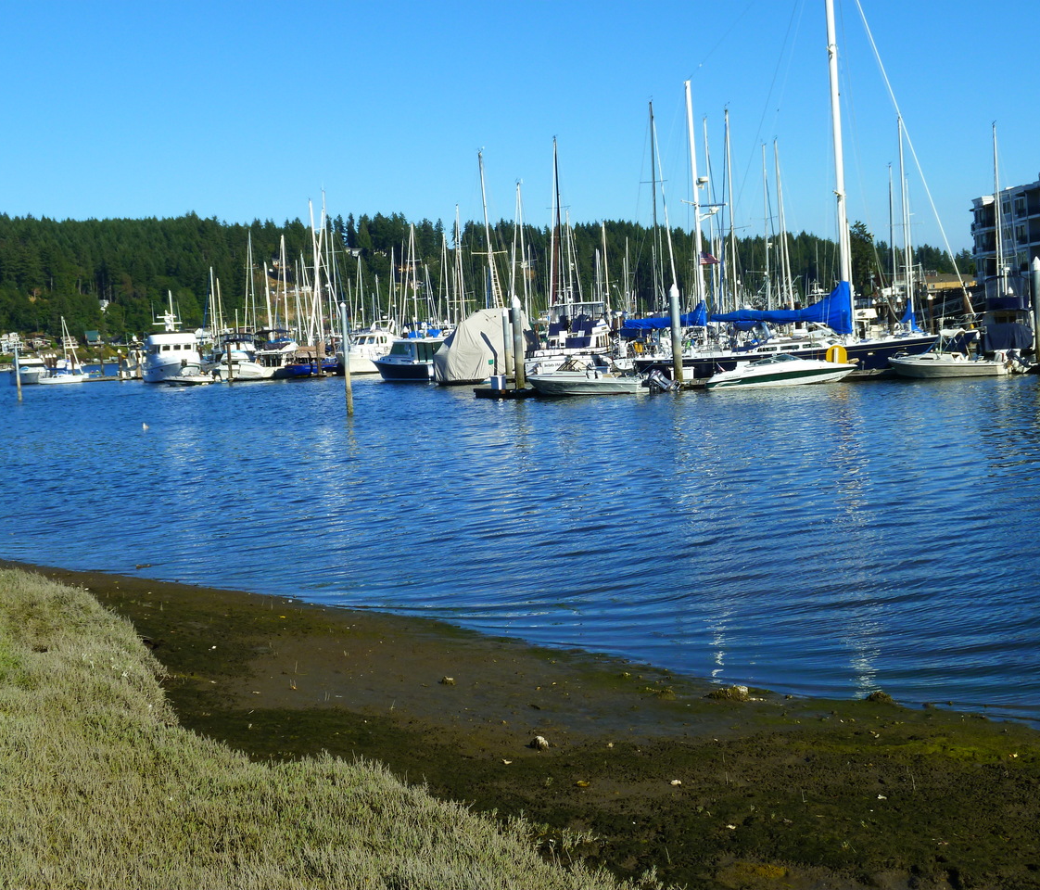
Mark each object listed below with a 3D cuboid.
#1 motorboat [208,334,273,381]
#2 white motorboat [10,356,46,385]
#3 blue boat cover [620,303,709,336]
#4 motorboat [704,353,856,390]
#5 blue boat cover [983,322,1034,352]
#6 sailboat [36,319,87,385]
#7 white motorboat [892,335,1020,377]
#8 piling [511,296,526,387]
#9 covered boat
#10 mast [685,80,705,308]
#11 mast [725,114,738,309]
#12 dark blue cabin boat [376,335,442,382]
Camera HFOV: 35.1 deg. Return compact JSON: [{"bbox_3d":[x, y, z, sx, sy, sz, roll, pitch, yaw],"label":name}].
[{"bbox_3d":[-24.713,-7.641,145.000,3.500,4.000,9.500,-6,5,-33],"label":"motorboat"},{"bbox_3d":[-55.682,-8.352,187.000,3.100,3.300,8.800,-6,5,-31],"label":"white motorboat"},{"bbox_3d":[6.744,-5.888,76.000,3.950,1.300,0.500,-2,4,15],"label":"blue boat cover"},{"bbox_3d":[10.834,-3.232,68.800,6.300,1.350,2.300,-2,4,16],"label":"motorboat"},{"bbox_3d":[22.989,-5.109,77.500,2.400,1.300,1.600,-2,4,16],"label":"blue boat cover"},{"bbox_3d":[-50.707,-10.207,182.000,5.400,7.100,2.000,-5,4,-25],"label":"sailboat"},{"bbox_3d":[17.931,-3.870,67.500,5.500,1.950,2.100,-2,4,21],"label":"white motorboat"},{"bbox_3d":[-0.047,-4.245,68.800,0.400,3.950,0.400,-3,4,0],"label":"piling"},{"bbox_3d":[-2.115,-5.932,97.500,3.200,4.350,8.800,-1,4,29],"label":"covered boat"},{"bbox_3d":[8.038,-10.696,75.105,0.230,11.790,0.230,-3,4,17],"label":"mast"},{"bbox_3d":[12.582,-13.133,97.553,0.180,13.340,0.180,-2,4,17],"label":"mast"},{"bbox_3d":[-6.970,-5.727,109.000,2.700,2.950,7.500,-7,5,-44],"label":"dark blue cabin boat"}]

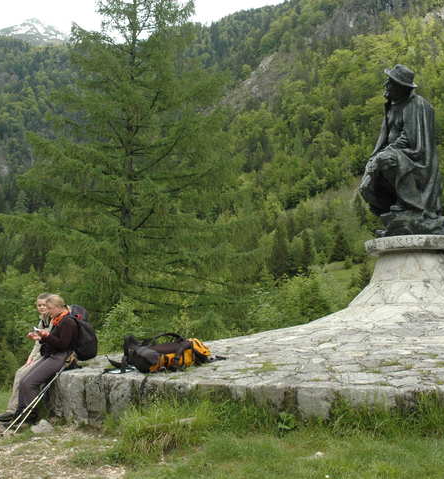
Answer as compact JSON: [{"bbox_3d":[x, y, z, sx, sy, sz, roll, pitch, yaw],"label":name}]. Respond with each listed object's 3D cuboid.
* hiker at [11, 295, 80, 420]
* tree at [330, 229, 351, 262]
[{"bbox_3d":[-1.945,1.323,8.150,0.740,1.380,0.500,2,-6,-14],"label":"hiker"},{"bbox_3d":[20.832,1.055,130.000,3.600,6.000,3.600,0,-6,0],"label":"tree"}]

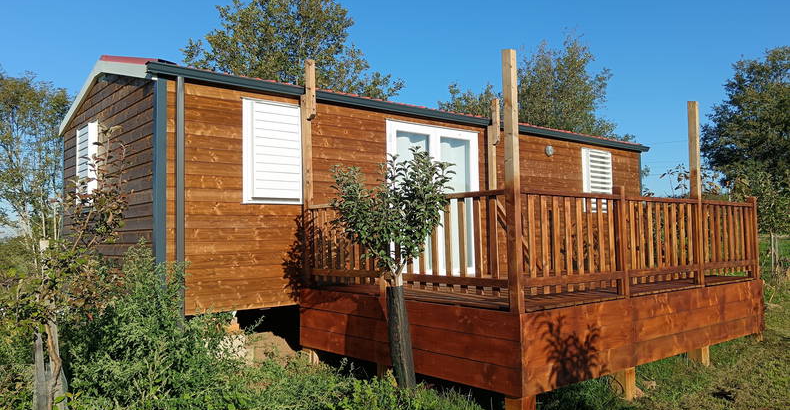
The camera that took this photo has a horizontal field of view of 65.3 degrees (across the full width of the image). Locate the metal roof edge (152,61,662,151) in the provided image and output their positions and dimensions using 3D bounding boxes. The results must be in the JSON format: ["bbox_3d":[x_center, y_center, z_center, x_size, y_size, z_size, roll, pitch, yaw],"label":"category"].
[{"bbox_3d":[1.253,-1.158,8.710,9.259,0.140,0.140,2,-4,-40],"label":"metal roof edge"}]

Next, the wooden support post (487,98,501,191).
[{"bbox_3d":[1.427,-0.260,8.742,0.080,2.488,0.130,2,-4,-40],"label":"wooden support post"}]

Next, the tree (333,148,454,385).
[{"bbox_3d":[-0.030,0.538,5.217,1.016,2.050,0.940,-1,-3,0],"label":"tree"}]

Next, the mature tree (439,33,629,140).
[{"bbox_3d":[5.221,-1.914,22.765,7.000,8.991,7.000,2,-4,-40],"label":"mature tree"}]

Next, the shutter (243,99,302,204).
[{"bbox_3d":[-1.351,-0.581,6.936,0.746,1.152,0.080,2,-4,-40],"label":"shutter"}]

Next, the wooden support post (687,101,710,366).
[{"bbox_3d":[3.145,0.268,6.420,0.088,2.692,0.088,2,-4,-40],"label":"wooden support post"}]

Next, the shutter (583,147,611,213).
[{"bbox_3d":[3.707,-0.423,11.212,0.996,1.151,0.070,2,-4,-40],"label":"shutter"}]

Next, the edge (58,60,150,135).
[{"bbox_3d":[-3.562,-1.423,7.471,0.130,0.659,4.272,2,-4,-40],"label":"edge"}]

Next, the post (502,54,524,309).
[{"bbox_3d":[0.908,-0.197,4.765,0.070,2.040,0.094,2,-4,-40],"label":"post"}]

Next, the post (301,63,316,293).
[{"bbox_3d":[-0.992,-0.358,7.168,0.094,2.660,0.122,2,-4,-40],"label":"post"}]

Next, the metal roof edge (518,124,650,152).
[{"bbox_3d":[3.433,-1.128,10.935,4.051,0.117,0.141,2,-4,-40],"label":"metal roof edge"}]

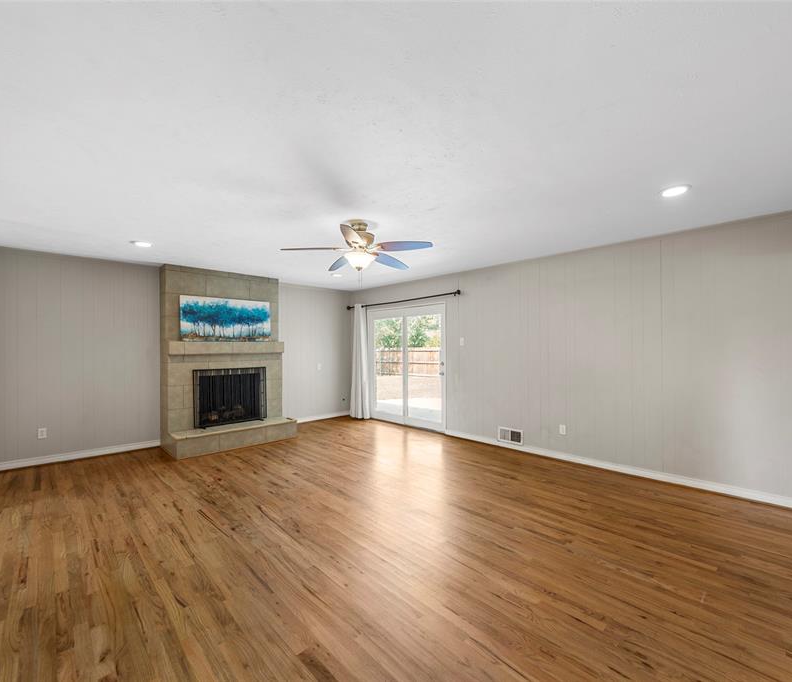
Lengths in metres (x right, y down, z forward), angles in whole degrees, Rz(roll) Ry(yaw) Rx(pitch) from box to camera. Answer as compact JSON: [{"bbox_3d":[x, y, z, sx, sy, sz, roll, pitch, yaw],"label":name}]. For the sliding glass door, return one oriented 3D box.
[{"bbox_3d":[0.150,0.423,5.769,1.729,2.010,0.120,-1,-1,43],"label":"sliding glass door"}]

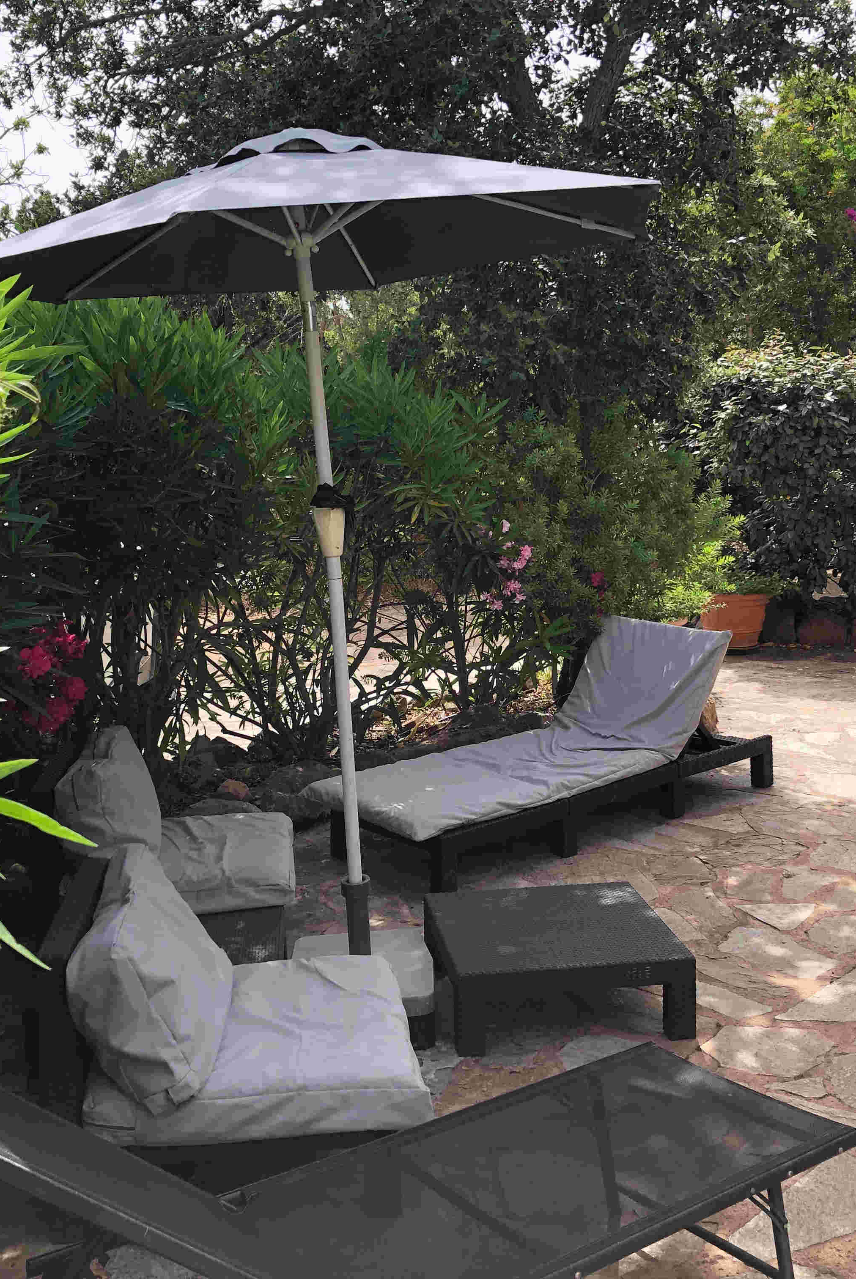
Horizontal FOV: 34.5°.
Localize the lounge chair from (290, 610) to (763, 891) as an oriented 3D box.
[{"bbox_3d":[0.532,0.355,5.398,2.007,0.720,0.630,-9,11,-43],"label":"lounge chair"}]

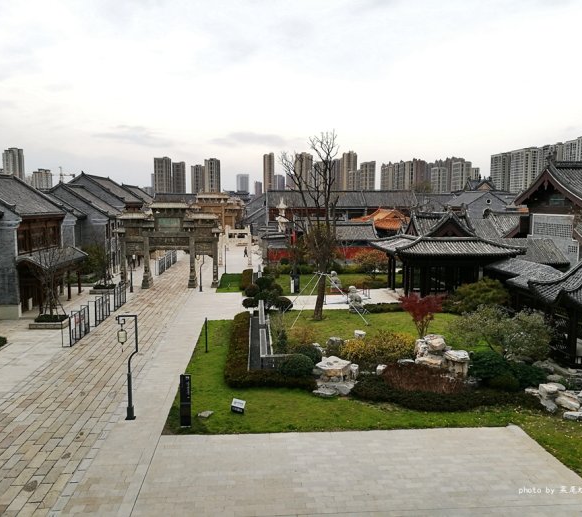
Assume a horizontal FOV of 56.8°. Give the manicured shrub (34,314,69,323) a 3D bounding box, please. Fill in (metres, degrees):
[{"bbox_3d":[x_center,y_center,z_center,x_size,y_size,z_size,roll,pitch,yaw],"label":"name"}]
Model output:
[{"bbox_3d":[-15.983,4.029,36.006,1.850,0.260,1.600,0,6,-4],"label":"manicured shrub"}]

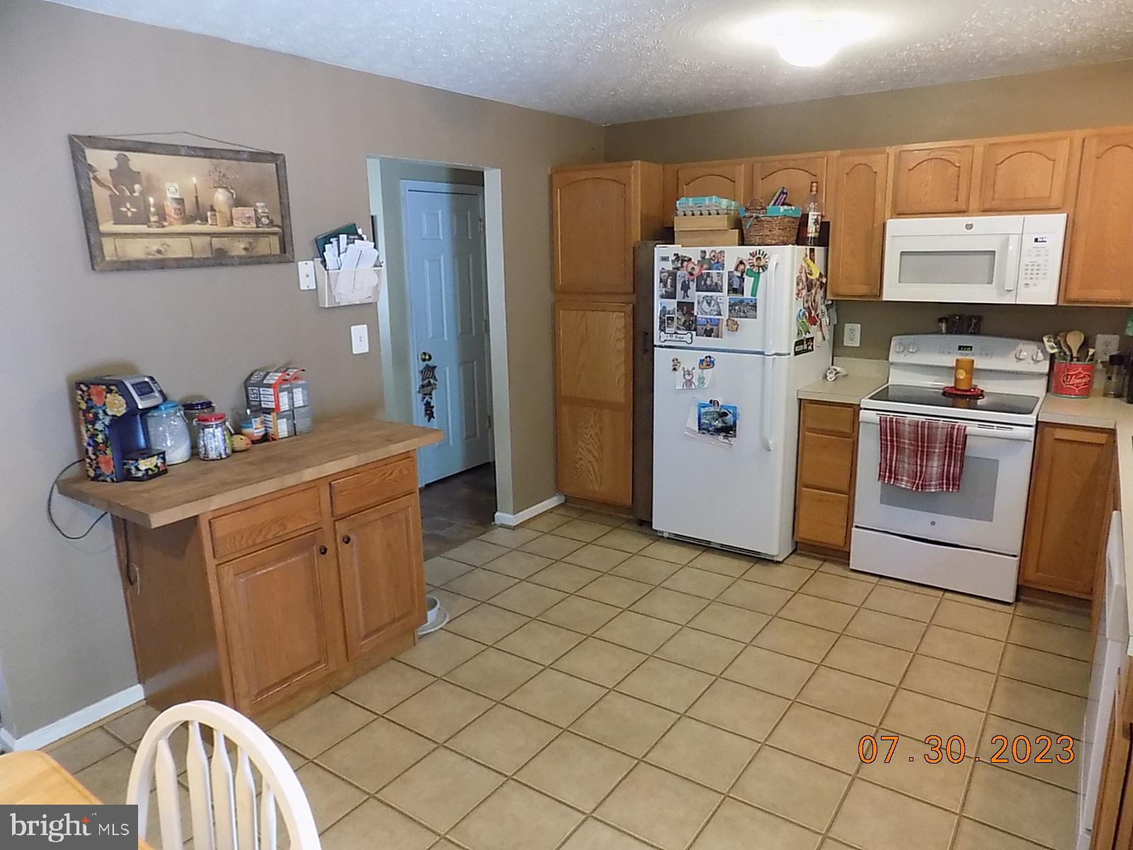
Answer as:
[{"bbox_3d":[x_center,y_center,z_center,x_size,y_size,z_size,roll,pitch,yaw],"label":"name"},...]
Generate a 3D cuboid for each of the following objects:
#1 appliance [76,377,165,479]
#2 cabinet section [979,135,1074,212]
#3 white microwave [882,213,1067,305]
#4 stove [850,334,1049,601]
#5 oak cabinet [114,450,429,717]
[{"bbox_3d":[-1.522,0.011,2.615,0.203,0.335,0.187,2,13,16],"label":"appliance"},{"bbox_3d":[2.147,-1.146,3.509,0.365,0.325,0.320,8,15,34],"label":"cabinet section"},{"bbox_3d":[2.009,-0.815,3.717,0.759,0.403,0.418,7,15,35],"label":"white microwave"},{"bbox_3d":[1.950,0.162,3.833,0.758,1.181,0.684,7,15,35],"label":"stove"},{"bbox_3d":[-1.110,0.580,2.974,0.617,0.885,0.909,8,16,35],"label":"oak cabinet"}]

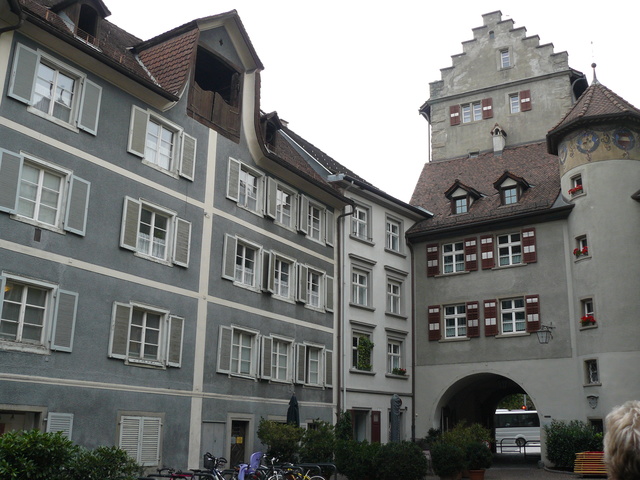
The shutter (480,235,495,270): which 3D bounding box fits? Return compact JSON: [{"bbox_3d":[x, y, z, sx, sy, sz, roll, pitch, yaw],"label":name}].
[{"bbox_3d":[7.625,0.568,30.238,0.582,1.565,0.060,-11,-20,34],"label":"shutter"}]

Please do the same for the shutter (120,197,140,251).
[{"bbox_3d":[-5.264,-0.445,18.605,0.060,1.461,0.583,-9,-19,31],"label":"shutter"}]

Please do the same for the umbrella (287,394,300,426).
[{"bbox_3d":[-0.797,5.797,19.660,0.380,2.507,0.380,1,-16,0],"label":"umbrella"}]

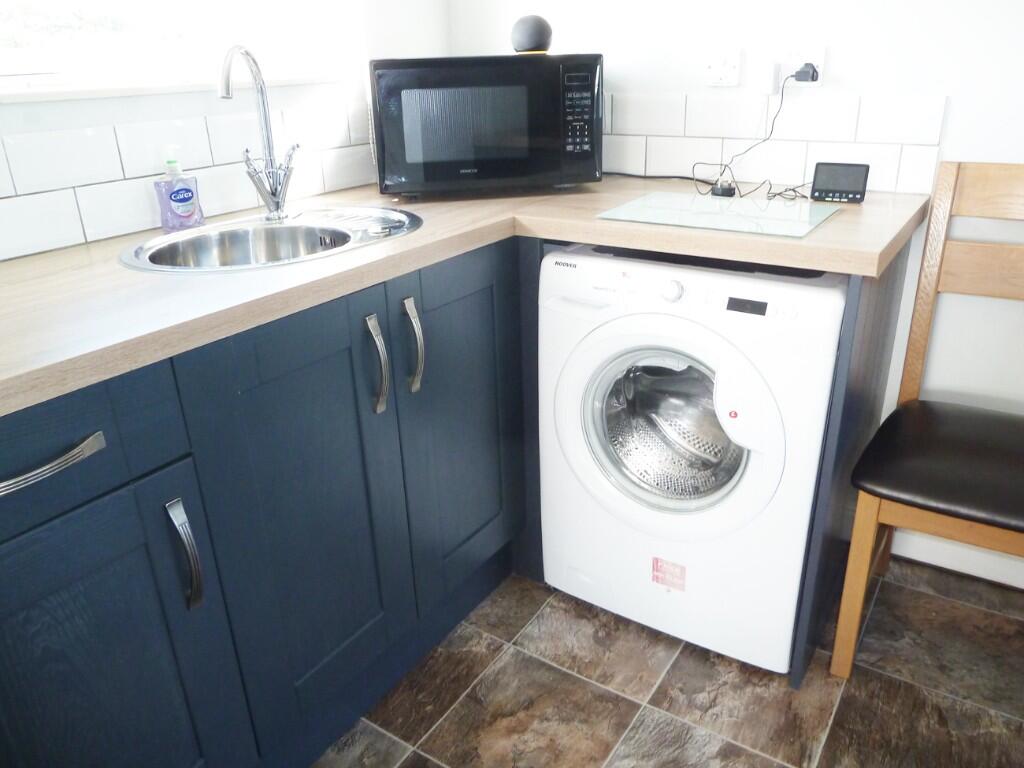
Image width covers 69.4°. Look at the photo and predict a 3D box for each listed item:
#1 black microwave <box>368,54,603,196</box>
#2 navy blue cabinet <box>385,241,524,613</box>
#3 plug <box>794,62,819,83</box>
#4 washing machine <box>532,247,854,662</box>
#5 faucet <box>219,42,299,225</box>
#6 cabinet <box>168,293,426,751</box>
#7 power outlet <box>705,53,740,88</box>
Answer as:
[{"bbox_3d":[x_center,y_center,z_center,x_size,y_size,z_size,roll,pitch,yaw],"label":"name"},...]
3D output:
[{"bbox_3d":[-0.076,-0.642,1.831,0.514,0.300,0.370,-5,24,-8],"label":"black microwave"},{"bbox_3d":[-0.336,0.029,1.706,0.582,0.727,0.402,13,28,31],"label":"navy blue cabinet"},{"bbox_3d":[0.656,-0.695,1.647,0.047,0.041,0.042,13,28,31],"label":"plug"},{"bbox_3d":[0.468,0.076,1.745,0.597,0.844,0.550,13,28,31],"label":"washing machine"},{"bbox_3d":[-0.511,-0.479,1.442,0.125,0.335,0.200,1,24,7],"label":"faucet"},{"bbox_3d":[-0.559,0.167,1.401,0.582,0.727,0.402,13,28,31],"label":"cabinet"},{"bbox_3d":[0.502,-0.752,1.763,0.086,0.086,0.012,13,28,31],"label":"power outlet"}]

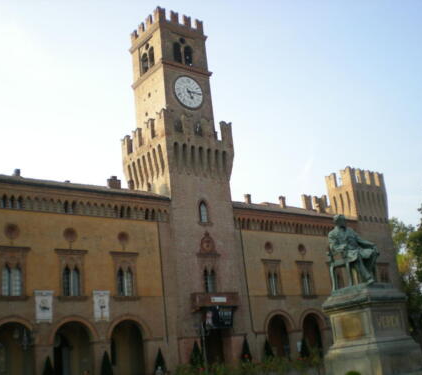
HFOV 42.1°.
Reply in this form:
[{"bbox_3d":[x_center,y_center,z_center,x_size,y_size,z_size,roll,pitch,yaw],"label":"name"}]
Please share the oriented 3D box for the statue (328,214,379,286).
[{"bbox_3d":[5.950,2.640,23.000,1.400,2.950,1.750,8,-22,-37],"label":"statue"}]

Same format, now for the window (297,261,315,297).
[{"bbox_3d":[9.502,9.237,54.974,2.511,3.675,0.400,8,-22,-37],"label":"window"}]

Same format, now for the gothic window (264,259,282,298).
[{"bbox_3d":[5.028,7.380,44.517,1.700,3.100,0.400,8,-22,-37],"label":"gothic window"}]

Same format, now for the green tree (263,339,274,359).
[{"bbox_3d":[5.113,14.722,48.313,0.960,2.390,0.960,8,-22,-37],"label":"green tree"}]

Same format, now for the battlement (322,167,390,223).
[{"bbox_3d":[18.067,1.515,66.567,6.726,6.346,3.648,8,-22,-37],"label":"battlement"}]

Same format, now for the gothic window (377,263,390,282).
[{"bbox_3d":[19.916,10.391,62.897,2.218,3.400,0.400,8,-22,-37],"label":"gothic window"}]

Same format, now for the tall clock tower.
[{"bbox_3d":[-2.930,-0.057,53.179,7.942,35.306,7.942,8,-22,-37],"label":"tall clock tower"}]

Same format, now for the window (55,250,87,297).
[{"bbox_3d":[-8.702,5.427,34.239,1.900,3.100,0.400,8,-22,-37],"label":"window"}]

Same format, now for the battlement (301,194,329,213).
[{"bbox_3d":[11.162,1.741,58.627,2.600,1.800,1.400,8,-22,-37],"label":"battlement"}]

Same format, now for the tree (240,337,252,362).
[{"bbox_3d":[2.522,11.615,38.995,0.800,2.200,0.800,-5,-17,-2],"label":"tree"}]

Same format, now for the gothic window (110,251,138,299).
[{"bbox_3d":[-5.774,5.841,36.432,1.850,3.150,0.400,8,-22,-37],"label":"gothic window"}]

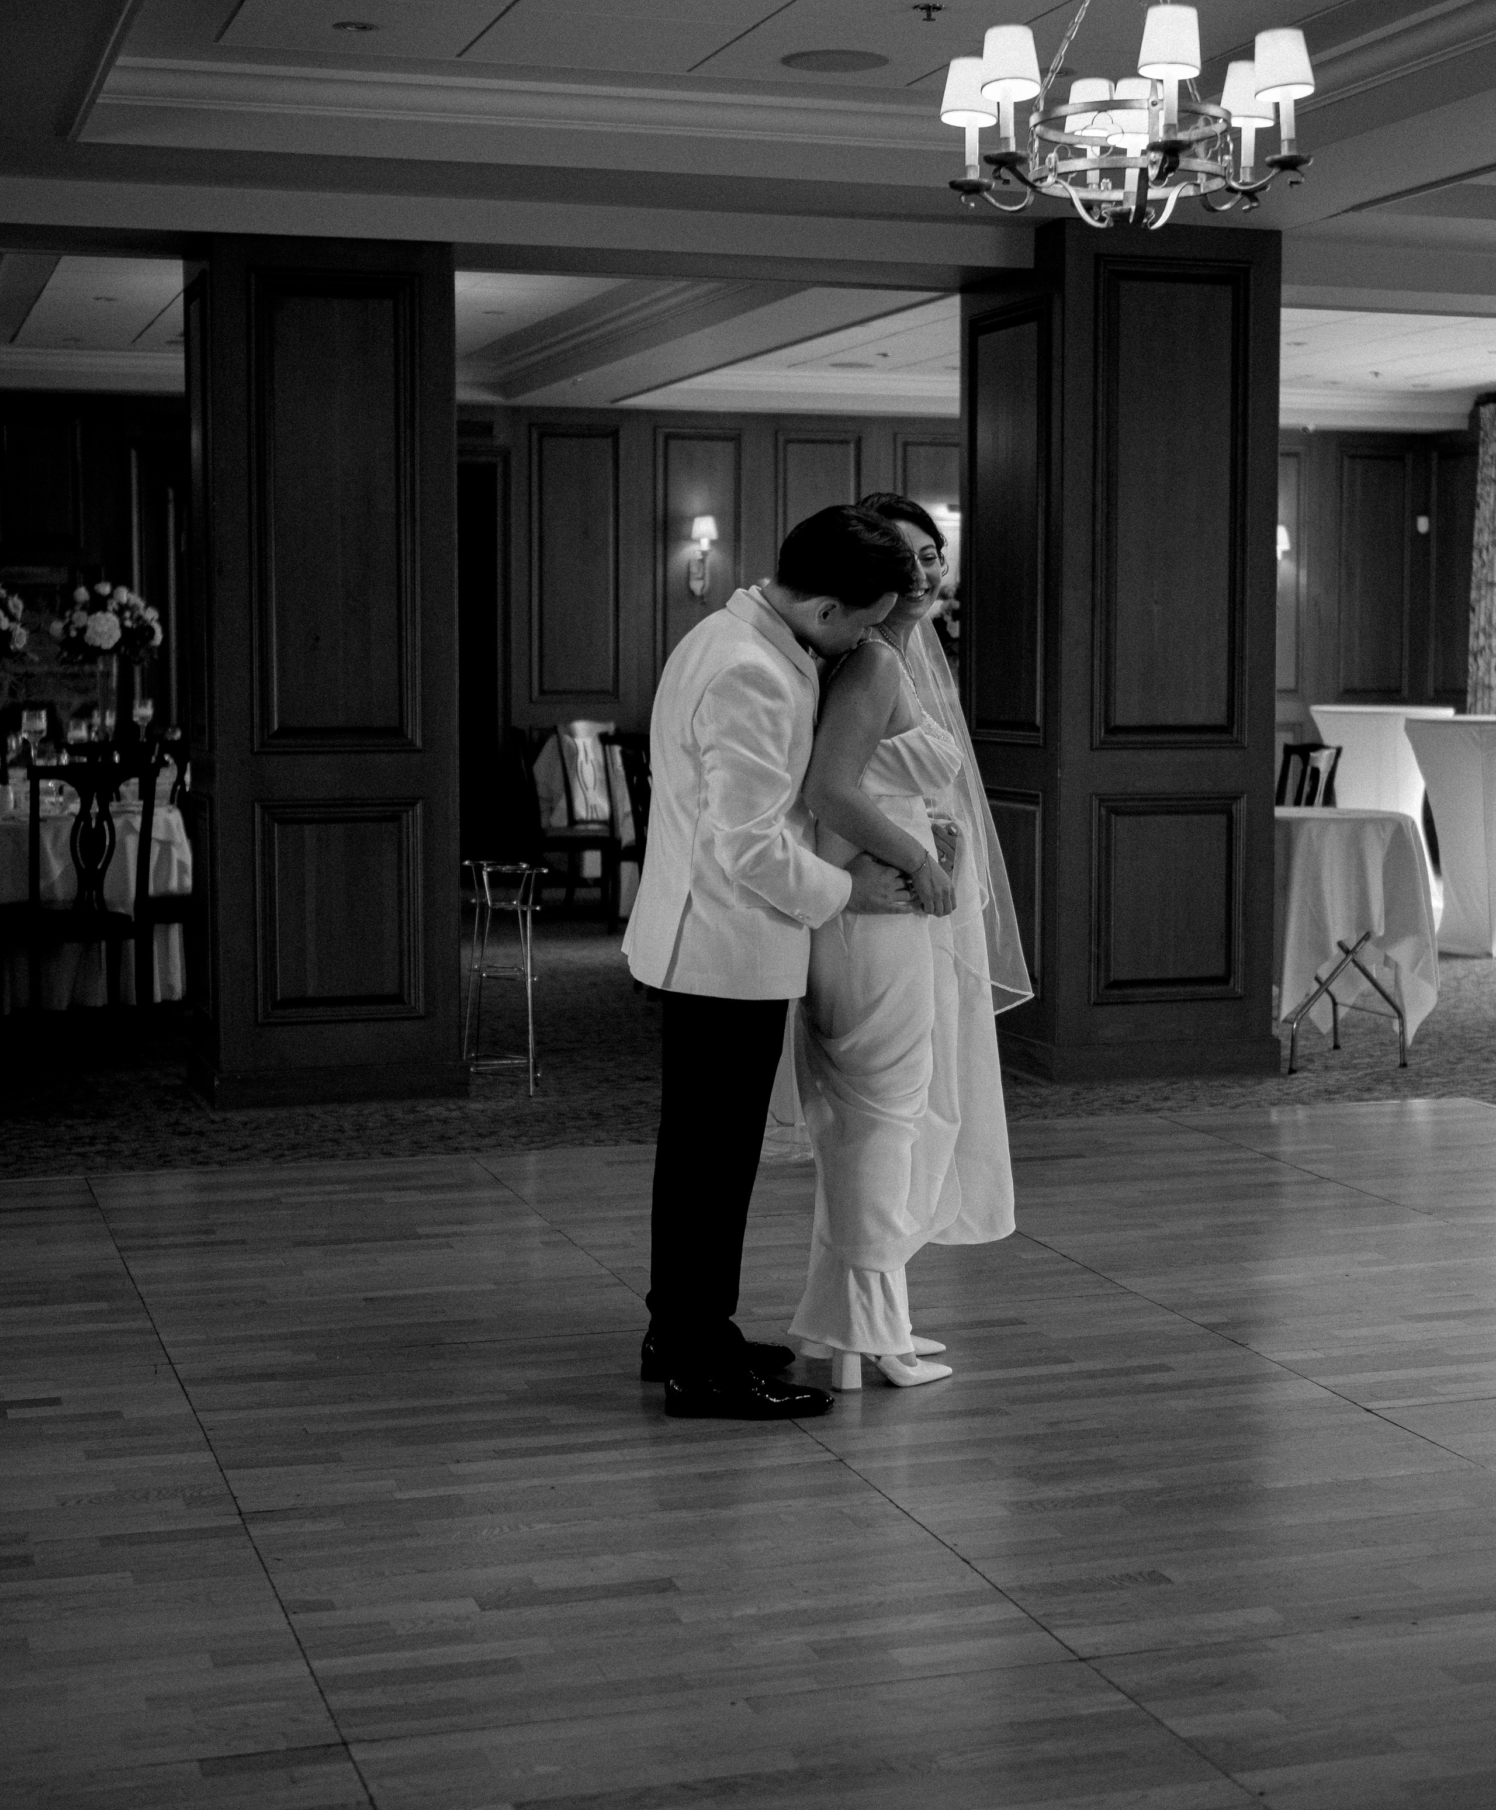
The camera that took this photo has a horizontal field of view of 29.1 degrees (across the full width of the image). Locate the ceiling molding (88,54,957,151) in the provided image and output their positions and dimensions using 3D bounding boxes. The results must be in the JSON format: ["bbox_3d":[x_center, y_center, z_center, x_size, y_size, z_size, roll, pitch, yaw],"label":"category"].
[{"bbox_3d":[-0.314,-2.173,7.886,2.954,0.112,0.140,-2,6,-17],"label":"ceiling molding"}]

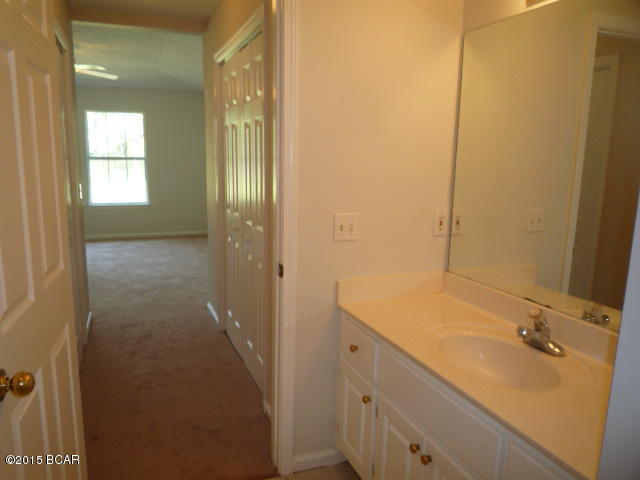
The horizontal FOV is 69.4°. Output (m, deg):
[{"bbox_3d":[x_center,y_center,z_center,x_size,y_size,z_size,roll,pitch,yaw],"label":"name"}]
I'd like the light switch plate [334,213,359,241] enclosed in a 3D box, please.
[{"bbox_3d":[0.114,-0.055,1.994,0.115,0.117,0.010,-3,11,-23],"label":"light switch plate"}]

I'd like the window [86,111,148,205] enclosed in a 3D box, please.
[{"bbox_3d":[-3.284,-1.307,7.530,0.874,1.480,0.100,-3,11,-23],"label":"window"}]

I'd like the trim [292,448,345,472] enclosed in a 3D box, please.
[{"bbox_3d":[-0.010,1.021,2.137,0.260,0.069,0.015,-3,11,-23],"label":"trim"}]

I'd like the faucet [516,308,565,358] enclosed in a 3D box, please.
[{"bbox_3d":[0.737,0.306,1.571,0.170,0.150,0.155,-3,11,-23],"label":"faucet"}]

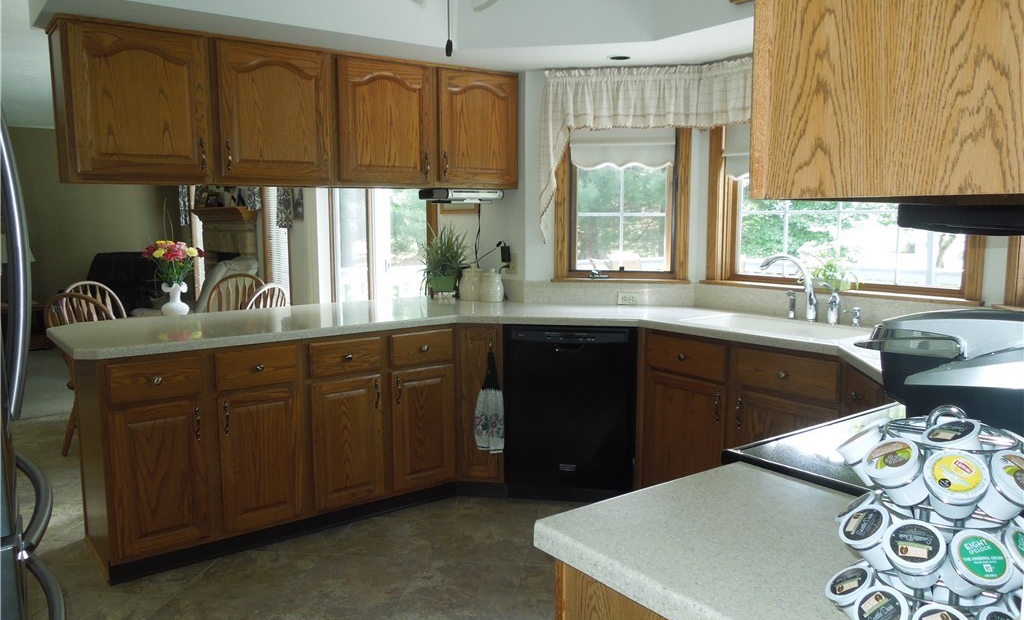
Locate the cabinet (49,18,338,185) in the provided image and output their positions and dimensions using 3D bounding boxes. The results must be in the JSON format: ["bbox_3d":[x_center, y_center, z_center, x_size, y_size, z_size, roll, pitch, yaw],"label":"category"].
[{"bbox_3d":[-1.345,-0.838,3.201,1.065,0.605,0.350,-5,8,-36],"label":"cabinet"}]

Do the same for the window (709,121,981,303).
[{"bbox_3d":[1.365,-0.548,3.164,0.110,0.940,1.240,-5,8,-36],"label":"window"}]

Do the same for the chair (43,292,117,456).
[{"bbox_3d":[-2.327,0.362,4.357,0.500,0.965,0.560,1,7,13],"label":"chair"}]

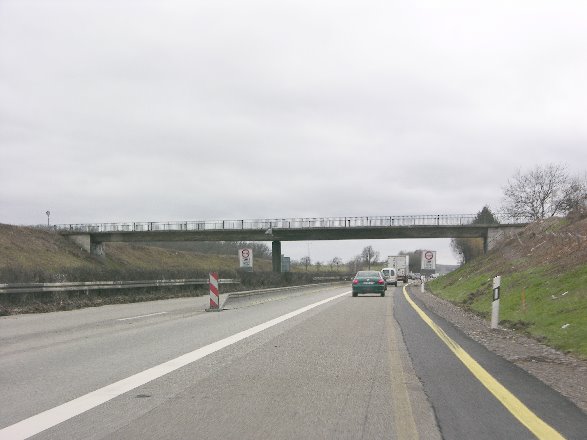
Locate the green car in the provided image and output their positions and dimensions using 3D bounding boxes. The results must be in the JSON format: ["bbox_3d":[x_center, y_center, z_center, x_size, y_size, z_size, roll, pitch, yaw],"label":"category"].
[{"bbox_3d":[4.240,3.460,64.500,1.720,1.420,4.450,0,-3,7],"label":"green car"}]

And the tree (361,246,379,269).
[{"bbox_3d":[20.492,10.381,320.000,4.900,6.600,4.900,0,-3,0],"label":"tree"}]

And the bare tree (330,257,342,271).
[{"bbox_3d":[10.870,11.000,300.000,3.200,3.700,3.200,0,-3,0],"label":"bare tree"}]

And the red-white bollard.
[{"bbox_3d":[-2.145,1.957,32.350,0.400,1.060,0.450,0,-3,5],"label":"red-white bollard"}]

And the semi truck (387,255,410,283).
[{"bbox_3d":[16.000,7.420,178.500,2.550,3.950,15.300,0,-3,7],"label":"semi truck"}]

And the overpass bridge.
[{"bbox_3d":[-2.500,3.350,123.400,58.500,6.500,6.300,-2,-3,35],"label":"overpass bridge"}]

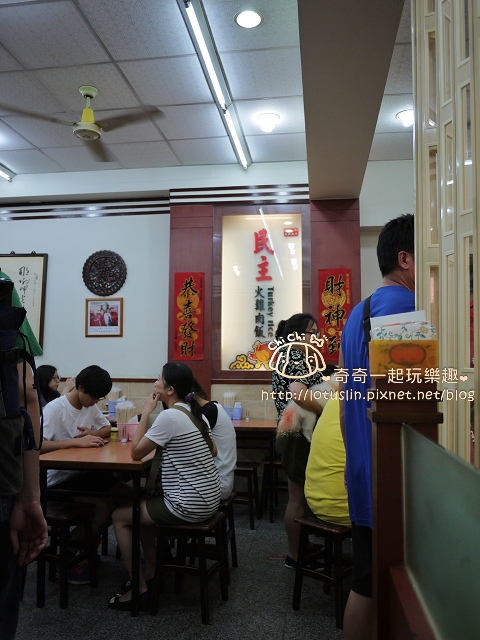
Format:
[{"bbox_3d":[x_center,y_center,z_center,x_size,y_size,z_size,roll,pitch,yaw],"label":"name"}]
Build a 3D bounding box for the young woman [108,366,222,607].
[{"bbox_3d":[-0.377,0.846,2.690,0.630,1.240,0.450,-1,-6,19],"label":"young woman"}]

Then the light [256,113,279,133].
[{"bbox_3d":[0.236,-1.585,4.203,0.190,0.110,0.190,0,-6,9],"label":"light"}]

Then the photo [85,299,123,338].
[{"bbox_3d":[-1.424,-0.024,5.427,0.434,0.412,0.030,0,-5,9],"label":"photo"}]

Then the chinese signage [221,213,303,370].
[{"bbox_3d":[0.208,-0.272,4.967,0.780,1.510,0.050,0,-6,9],"label":"chinese signage"}]

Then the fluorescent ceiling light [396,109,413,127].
[{"bbox_3d":[1.338,-1.584,4.115,0.190,0.110,0.190,0,-6,9],"label":"fluorescent ceiling light"}]

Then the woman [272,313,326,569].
[{"bbox_3d":[0.428,0.760,3.422,0.460,1.610,0.480,0,-5,11],"label":"woman"}]

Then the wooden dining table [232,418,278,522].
[{"bbox_3d":[-0.071,1.276,4.523,0.820,0.757,0.600,0,-5,9],"label":"wooden dining table"}]

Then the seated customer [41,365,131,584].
[{"bbox_3d":[-0.896,0.884,2.892,0.700,1.245,0.540,-2,-5,25],"label":"seated customer"}]

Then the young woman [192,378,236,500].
[{"bbox_3d":[-0.334,0.948,3.197,0.680,1.180,0.460,0,-5,11],"label":"young woman"}]

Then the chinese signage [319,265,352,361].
[{"bbox_3d":[0.894,-0.051,4.829,0.300,0.860,0.010,0,-6,9],"label":"chinese signage"}]

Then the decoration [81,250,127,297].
[{"bbox_3d":[-1.435,-0.494,5.472,0.490,0.490,0.030,0,-6,9],"label":"decoration"}]

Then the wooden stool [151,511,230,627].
[{"bbox_3d":[-0.250,1.277,2.724,0.305,0.448,0.305,-1,-5,16],"label":"wooden stool"}]

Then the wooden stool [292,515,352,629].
[{"bbox_3d":[0.475,1.246,2.637,0.300,0.450,0.300,6,-8,-44],"label":"wooden stool"}]

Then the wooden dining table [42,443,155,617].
[{"bbox_3d":[-0.701,1.144,3.053,0.590,0.757,0.840,0,-5,7],"label":"wooden dining table"}]

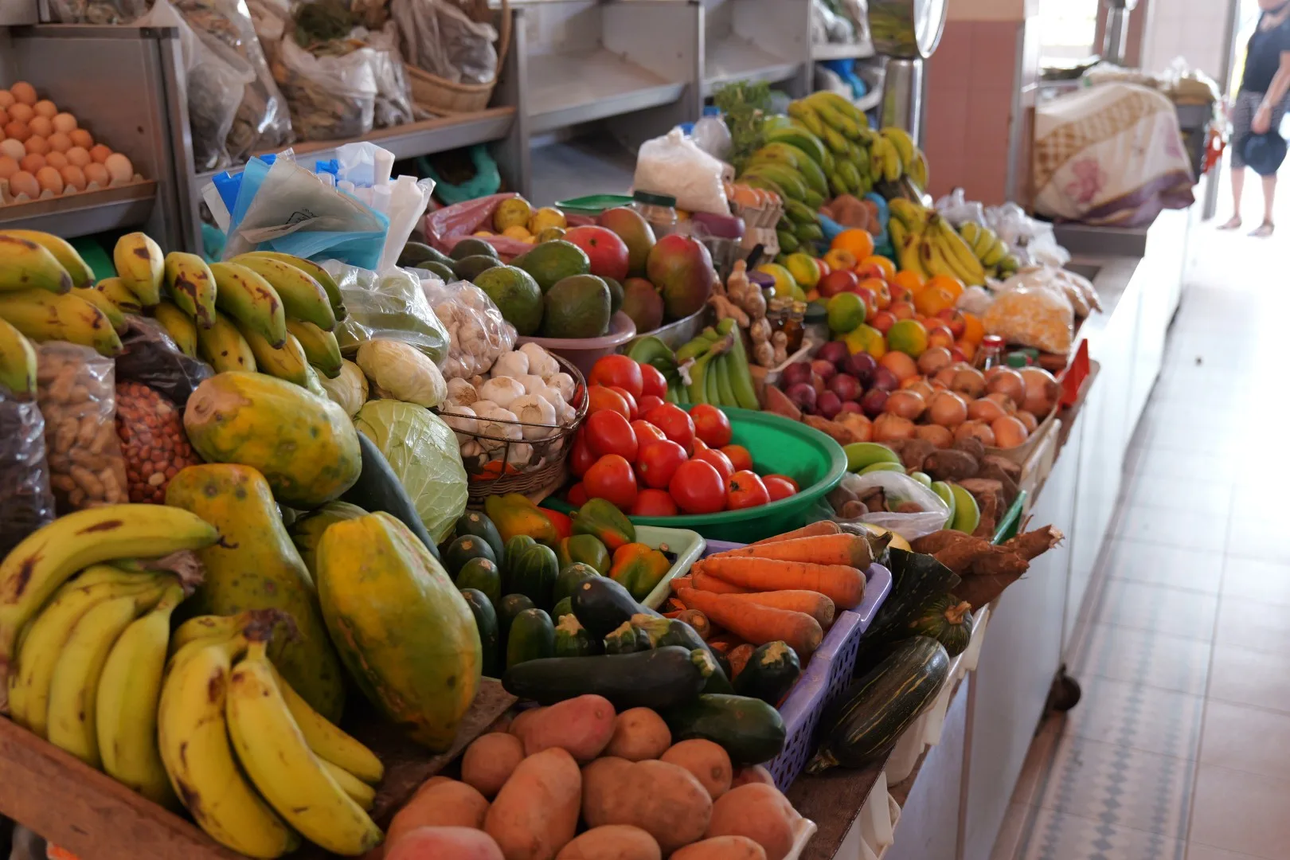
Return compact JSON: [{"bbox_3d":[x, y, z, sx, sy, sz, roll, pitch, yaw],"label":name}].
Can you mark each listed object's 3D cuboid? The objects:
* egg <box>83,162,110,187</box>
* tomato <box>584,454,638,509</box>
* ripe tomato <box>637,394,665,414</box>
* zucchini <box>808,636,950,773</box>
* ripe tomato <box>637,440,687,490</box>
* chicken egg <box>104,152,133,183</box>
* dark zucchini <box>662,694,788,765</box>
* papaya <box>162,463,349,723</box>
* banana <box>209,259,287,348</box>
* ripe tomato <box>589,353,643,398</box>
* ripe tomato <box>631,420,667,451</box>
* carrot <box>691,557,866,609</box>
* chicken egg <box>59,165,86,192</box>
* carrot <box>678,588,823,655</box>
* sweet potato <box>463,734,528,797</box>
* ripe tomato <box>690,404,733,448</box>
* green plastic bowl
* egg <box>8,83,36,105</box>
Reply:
[{"bbox_3d":[-0.930,-0.429,2.250,0.044,0.057,0.044,33,27,15],"label":"egg"},{"bbox_3d":[-0.042,0.064,1.620,0.066,0.062,0.066,0,17,0],"label":"tomato"},{"bbox_3d":[0.009,-0.018,1.830,0.067,0.060,0.067,7,21,24],"label":"ripe tomato"},{"bbox_3d":[0.225,0.267,1.272,0.184,0.062,0.062,-35,33,-24],"label":"zucchini"},{"bbox_3d":[0.021,0.044,1.720,0.067,0.063,0.067,-1,19,0],"label":"ripe tomato"},{"bbox_3d":[-0.902,-0.448,2.270,0.045,0.058,0.045,33,27,15],"label":"chicken egg"},{"bbox_3d":[0.056,0.261,1.180,0.165,0.052,0.052,6,18,19],"label":"dark zucchini"},{"bbox_3d":[-0.387,0.158,1.300,0.140,0.285,0.140,-23,-24,0],"label":"papaya"},{"bbox_3d":[-0.425,-0.135,1.410,0.043,0.052,0.145,-18,43,-42],"label":"banana"},{"bbox_3d":[-0.038,-0.065,1.750,0.071,0.063,0.071,-1,19,0],"label":"ripe tomato"},{"bbox_3d":[0.002,0.017,1.700,0.068,0.060,0.068,-1,19,0],"label":"ripe tomato"},{"bbox_3d":[0.146,0.162,1.460,0.188,0.043,0.043,6,20,19],"label":"carrot"},{"bbox_3d":[-0.959,-0.417,2.220,0.044,0.057,0.044,33,27,15],"label":"chicken egg"},{"bbox_3d":[0.109,0.197,1.400,0.175,0.041,0.041,15,24,29],"label":"carrot"},{"bbox_3d":[-0.129,0.291,1.150,0.060,0.057,0.070,-3,17,-9],"label":"sweet potato"},{"bbox_3d":[0.090,-0.006,1.810,0.059,0.056,0.059,0,17,0],"label":"ripe tomato"},{"bbox_3d":[0.028,0.101,1.756,0.474,0.146,0.474,0,17,0],"label":"green plastic bowl"},{"bbox_3d":[-1.033,-0.554,2.200,0.044,0.056,0.044,34,29,12],"label":"egg"}]

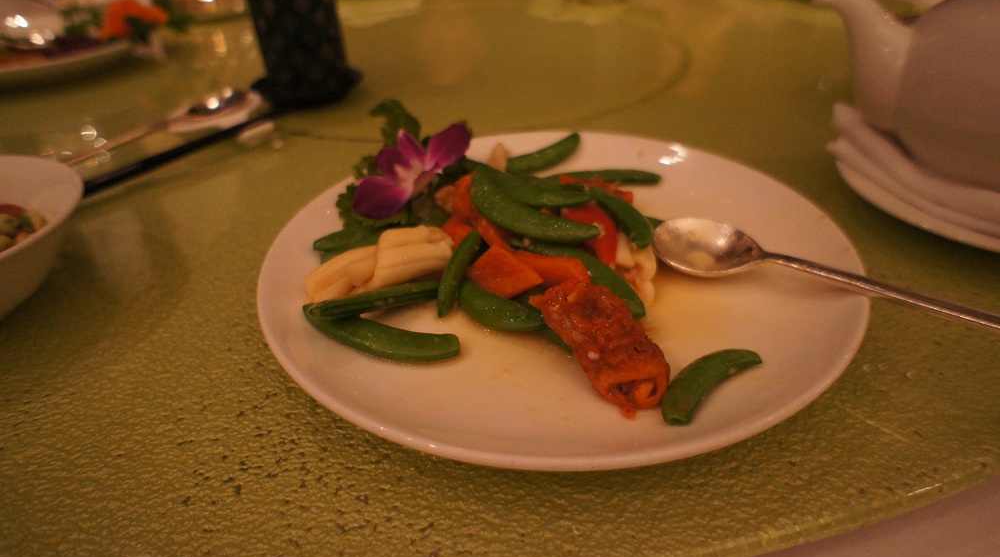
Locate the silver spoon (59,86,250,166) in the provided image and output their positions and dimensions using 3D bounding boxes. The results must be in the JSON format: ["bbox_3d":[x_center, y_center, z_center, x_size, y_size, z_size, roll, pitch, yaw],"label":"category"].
[{"bbox_3d":[-0.263,-0.104,0.486,0.042,0.025,0.180,27,45,36],"label":"silver spoon"}]

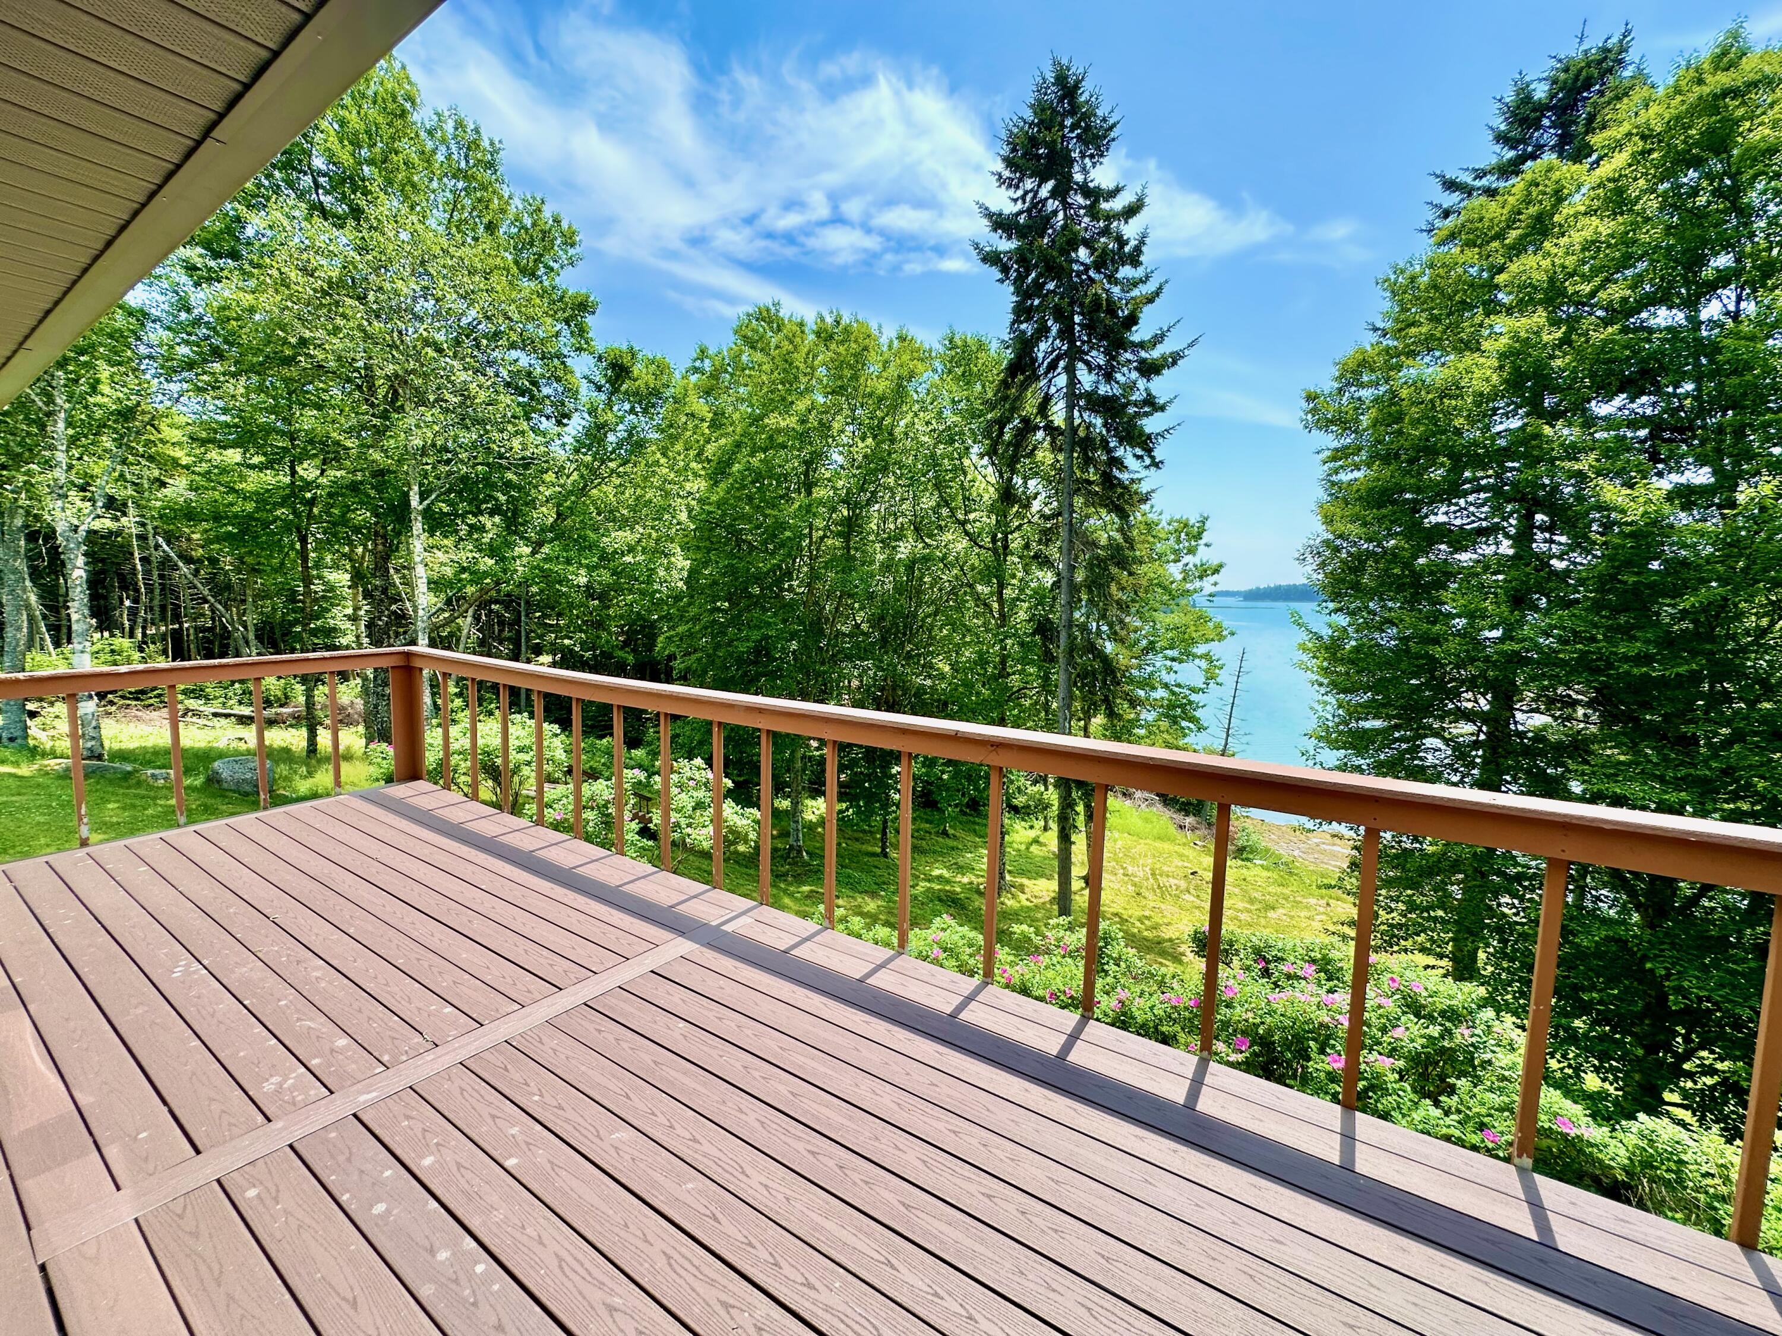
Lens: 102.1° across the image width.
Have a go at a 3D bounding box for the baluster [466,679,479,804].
[{"bbox_3d":[-2.912,0.488,5.040,0.041,0.910,0.041,5,7,33],"label":"baluster"}]

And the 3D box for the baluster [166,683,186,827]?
[{"bbox_3d":[-4.355,0.525,4.398,0.041,0.910,0.041,5,7,33],"label":"baluster"}]

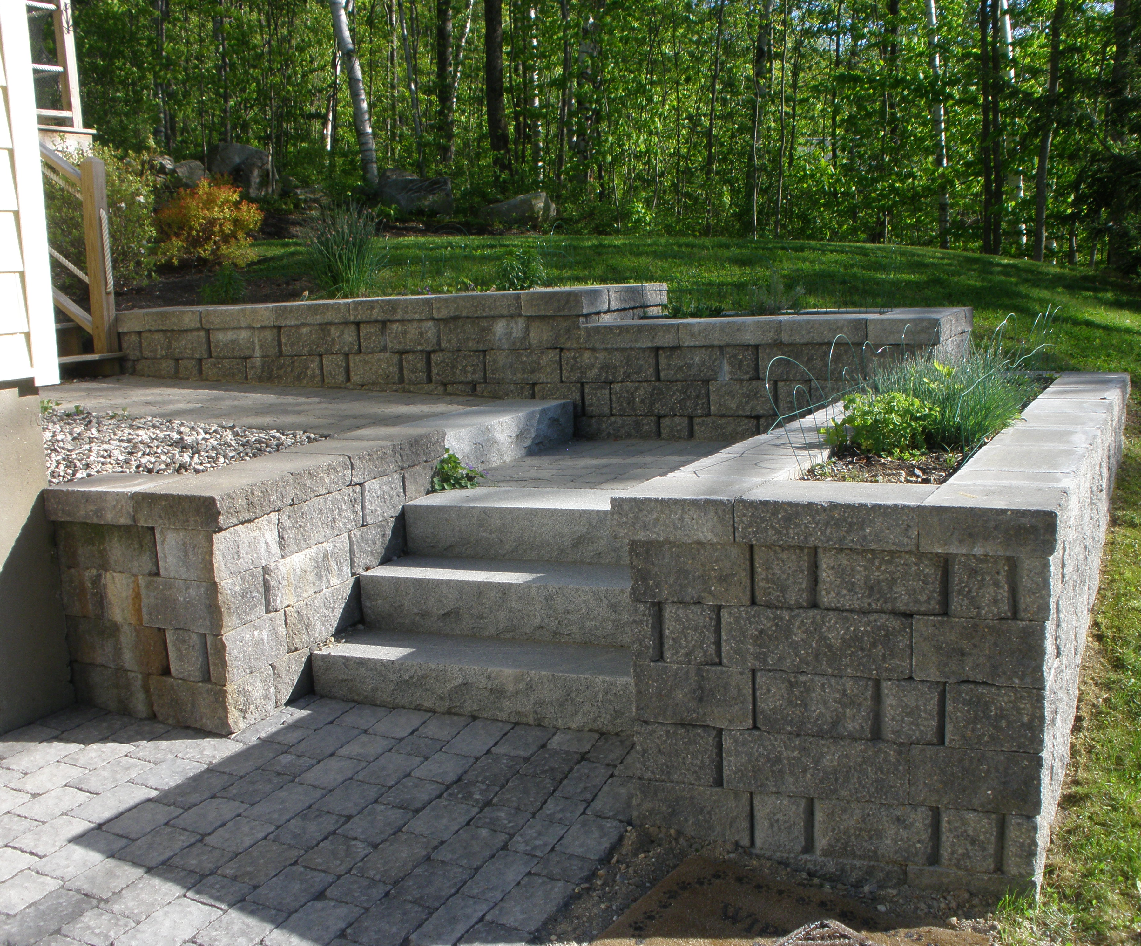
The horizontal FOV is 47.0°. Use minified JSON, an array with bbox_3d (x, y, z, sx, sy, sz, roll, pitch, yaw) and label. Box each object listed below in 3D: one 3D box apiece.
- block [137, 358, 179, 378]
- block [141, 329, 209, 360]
[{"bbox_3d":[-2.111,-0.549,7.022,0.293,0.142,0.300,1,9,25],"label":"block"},{"bbox_3d":[-2.030,-0.705,7.054,0.456,0.148,0.290,1,10,25],"label":"block"}]

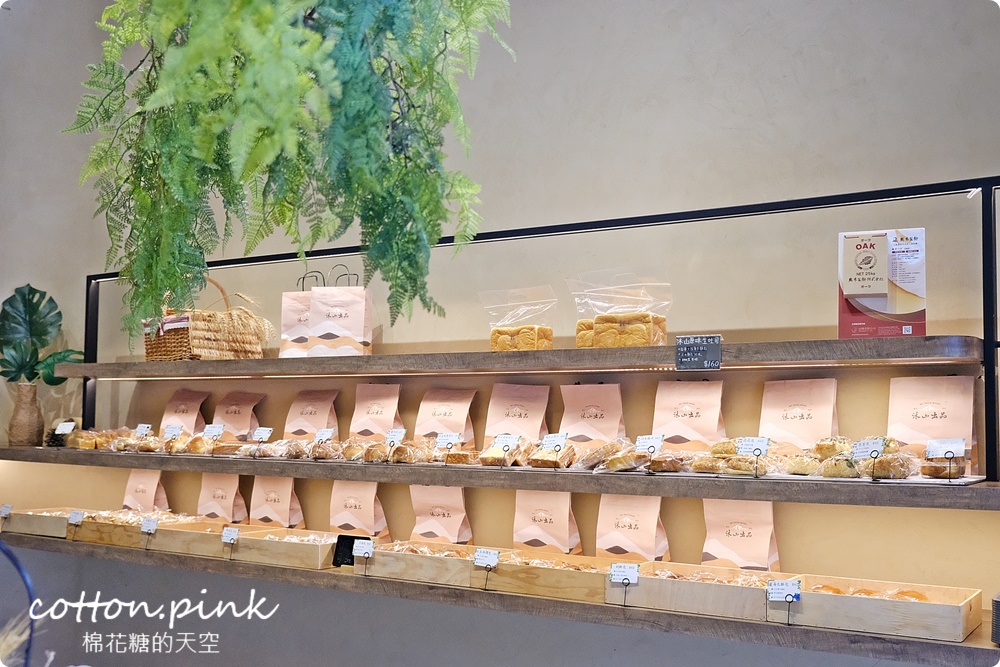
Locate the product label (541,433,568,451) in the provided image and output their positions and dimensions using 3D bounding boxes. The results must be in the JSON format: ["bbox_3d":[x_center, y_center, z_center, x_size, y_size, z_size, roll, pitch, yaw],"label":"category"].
[{"bbox_3d":[0.168,0.332,2.735,0.081,0.053,0.006,-3,-31,29],"label":"product label"}]

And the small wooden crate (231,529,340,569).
[{"bbox_3d":[-0.741,0.776,3.246,0.440,0.082,0.270,-3,-5,30],"label":"small wooden crate"}]

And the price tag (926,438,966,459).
[{"bbox_3d":[1.091,0.282,2.174,0.086,0.050,0.008,-5,-37,29],"label":"price tag"}]

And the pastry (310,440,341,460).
[{"bbox_3d":[-0.654,0.438,3.312,0.100,0.060,0.100,-3,-5,29],"label":"pastry"}]

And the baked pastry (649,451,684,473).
[{"bbox_3d":[0.502,0.388,2.682,0.100,0.055,0.090,-3,-5,29],"label":"baked pastry"}]

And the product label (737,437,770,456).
[{"bbox_3d":[0.675,0.303,2.371,0.086,0.050,0.008,-3,-35,30],"label":"product label"}]

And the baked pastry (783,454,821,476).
[{"bbox_3d":[0.836,0.363,2.457,0.096,0.053,0.095,-3,-5,30],"label":"baked pastry"}]

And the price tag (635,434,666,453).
[{"bbox_3d":[0.389,0.285,2.302,0.076,0.047,0.008,-3,-30,30],"label":"price tag"}]

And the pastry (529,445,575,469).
[{"bbox_3d":[0.147,0.353,2.542,0.110,0.055,0.110,-3,-5,30],"label":"pastry"}]

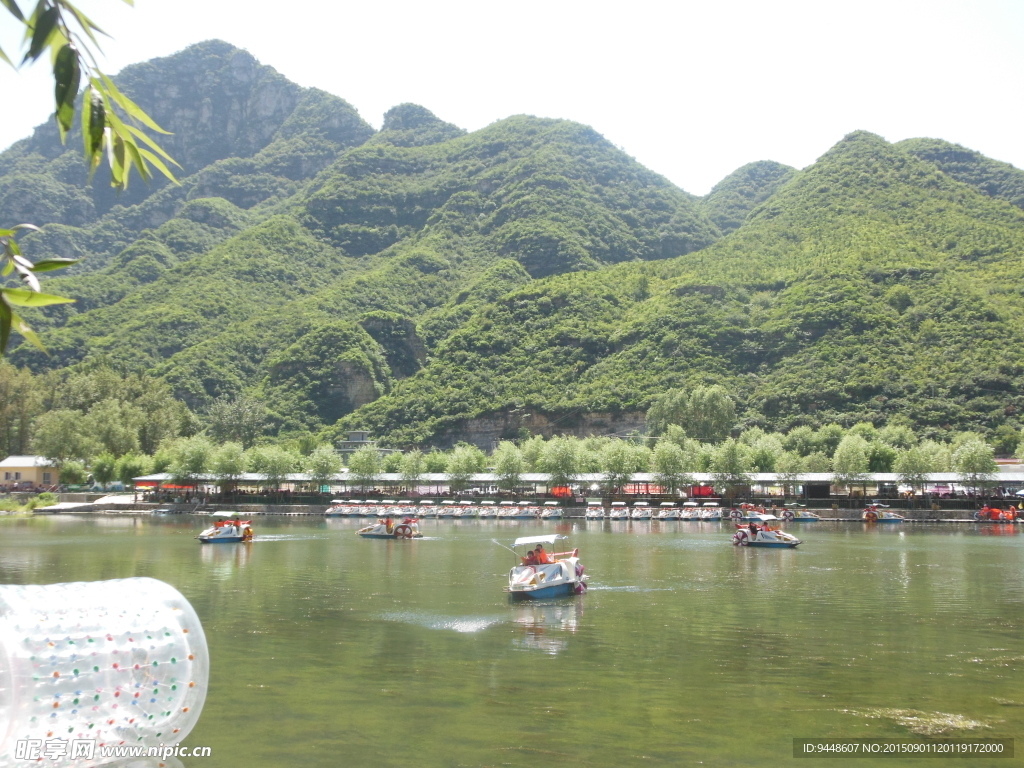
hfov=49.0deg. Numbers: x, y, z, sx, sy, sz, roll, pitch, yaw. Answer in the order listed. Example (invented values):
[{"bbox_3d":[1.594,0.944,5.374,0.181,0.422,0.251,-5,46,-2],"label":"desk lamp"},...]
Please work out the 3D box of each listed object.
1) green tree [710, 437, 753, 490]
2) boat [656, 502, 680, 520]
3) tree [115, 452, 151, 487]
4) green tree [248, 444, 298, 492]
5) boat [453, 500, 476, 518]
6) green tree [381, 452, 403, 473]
[{"bbox_3d":[22.358,9.014,114.500,4.400,6.926,4.400,0,-5,0],"label":"green tree"},{"bbox_3d":[16.970,13.813,121.500,1.950,1.930,3.800,-2,-6,19],"label":"boat"},{"bbox_3d":[-50.641,11.609,150.000,4.600,4.937,4.600,0,-5,0],"label":"tree"},{"bbox_3d":[-28.136,10.404,132.610,5.400,6.300,5.300,0,-5,0],"label":"green tree"},{"bbox_3d":[-4.913,13.276,118.779,1.750,1.900,3.700,-2,-6,24],"label":"boat"},{"bbox_3d":[-16.120,11.754,151.000,3.090,5.105,3.090,0,-5,0],"label":"green tree"}]

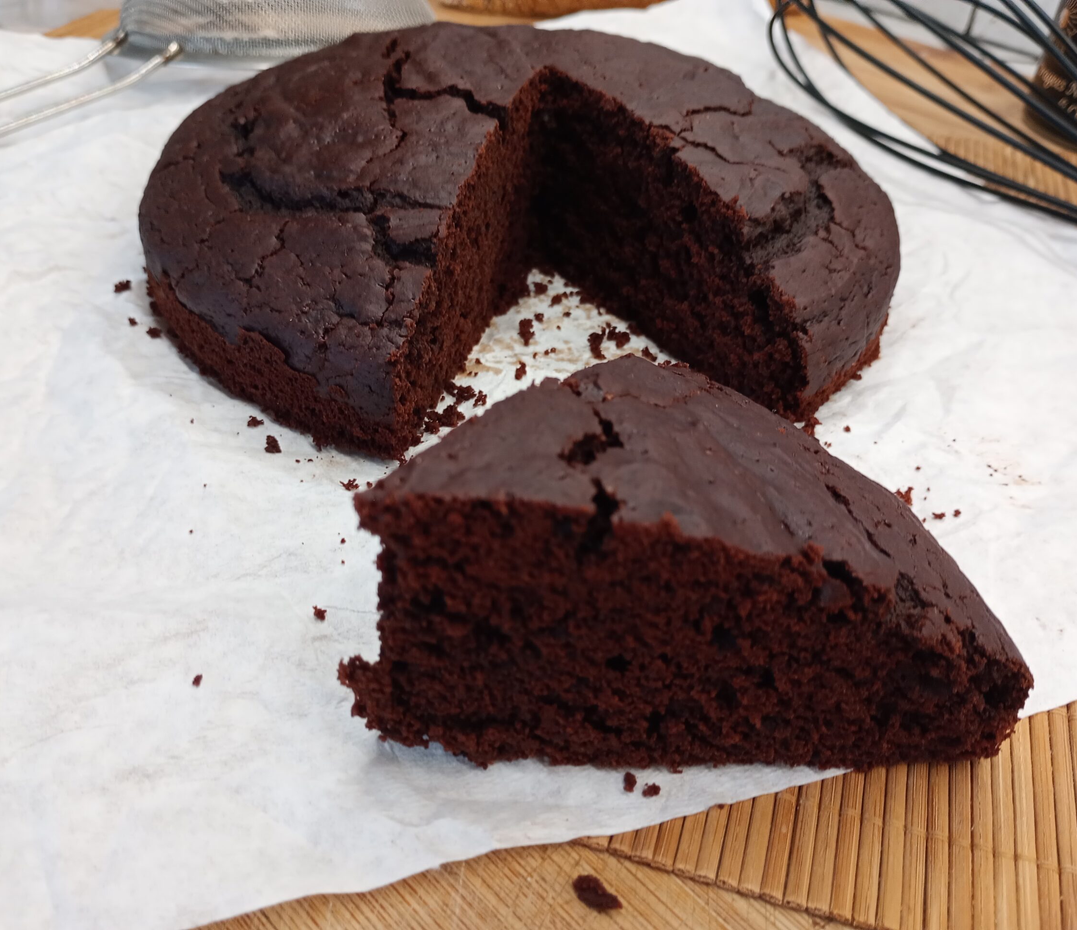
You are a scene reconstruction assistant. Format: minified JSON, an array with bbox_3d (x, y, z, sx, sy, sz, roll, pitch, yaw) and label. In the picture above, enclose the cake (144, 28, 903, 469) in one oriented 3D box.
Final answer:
[{"bbox_3d":[-0.003,-0.089,0.294,0.218,0.056,0.212,-5,40,-12],"label":"cake"}]

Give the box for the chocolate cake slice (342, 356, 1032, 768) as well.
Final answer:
[{"bbox_3d":[0.025,0.000,0.185,0.111,0.056,0.086,2,39,-4],"label":"chocolate cake slice"}]

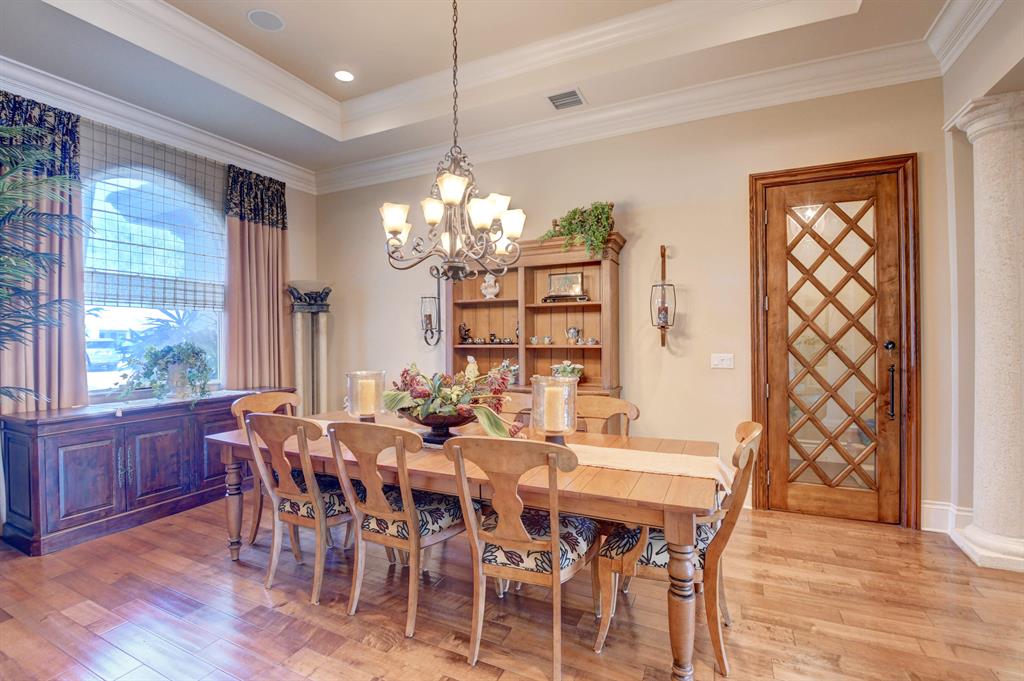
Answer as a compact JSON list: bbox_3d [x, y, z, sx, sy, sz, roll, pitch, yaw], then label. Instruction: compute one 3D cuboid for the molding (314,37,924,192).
[{"bbox_3d":[0.292,-1.895,3.989,5.772,0.201,0.139,-1,0,22],"label":"molding"}]

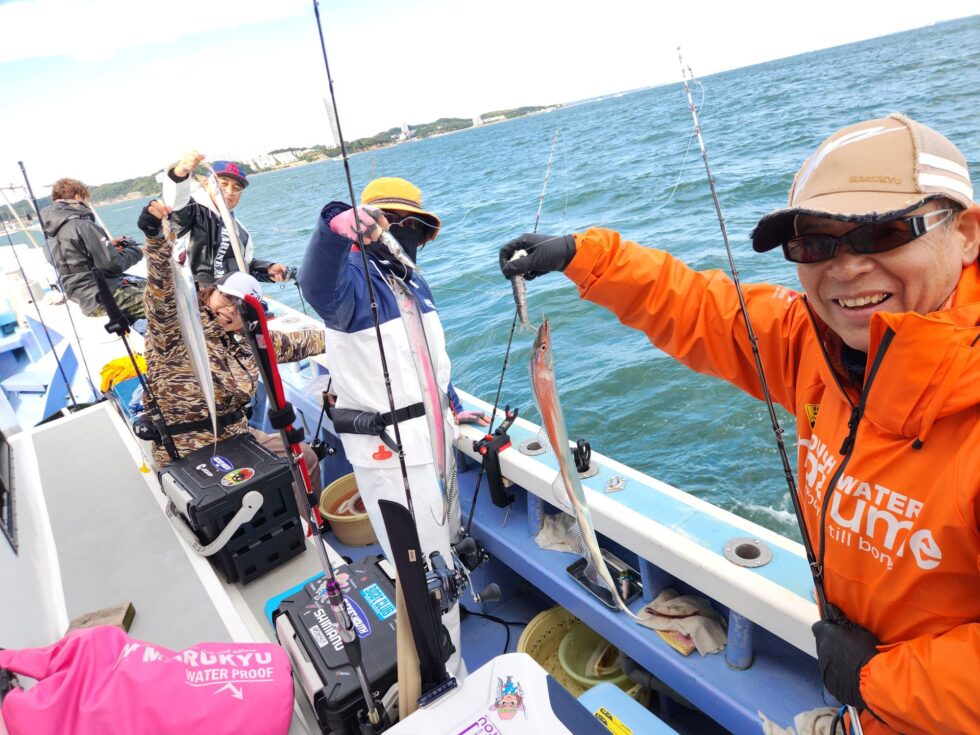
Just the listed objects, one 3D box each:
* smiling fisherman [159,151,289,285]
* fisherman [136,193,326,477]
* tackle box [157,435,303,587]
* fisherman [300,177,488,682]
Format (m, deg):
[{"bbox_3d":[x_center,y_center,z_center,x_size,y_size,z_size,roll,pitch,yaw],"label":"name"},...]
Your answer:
[{"bbox_3d":[-1.299,-0.263,3.580,0.620,1.720,0.680,-24,24,-30],"label":"smiling fisherman"},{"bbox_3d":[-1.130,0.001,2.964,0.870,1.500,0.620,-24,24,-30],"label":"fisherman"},{"bbox_3d":[-0.929,0.507,2.386,0.350,0.320,0.475,-28,26,-36],"label":"tackle box"},{"bbox_3d":[-0.208,0.253,2.086,0.560,1.660,0.530,-20,22,-21],"label":"fisherman"}]

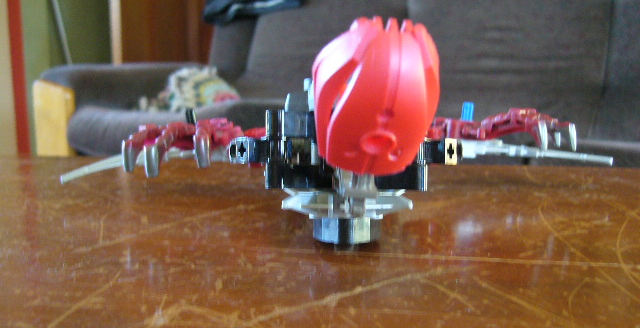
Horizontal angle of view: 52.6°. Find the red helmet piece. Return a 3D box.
[{"bbox_3d":[0.016,-0.020,0.183,0.036,0.046,0.031,5,3,-7],"label":"red helmet piece"}]

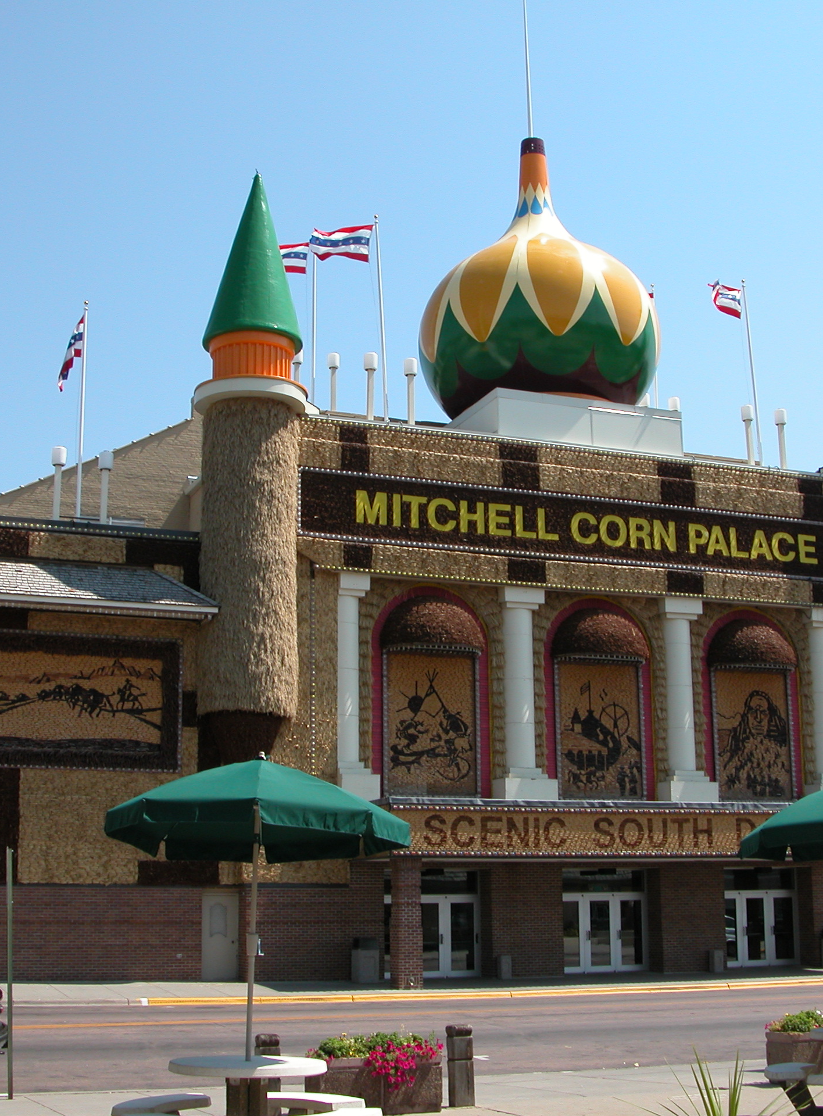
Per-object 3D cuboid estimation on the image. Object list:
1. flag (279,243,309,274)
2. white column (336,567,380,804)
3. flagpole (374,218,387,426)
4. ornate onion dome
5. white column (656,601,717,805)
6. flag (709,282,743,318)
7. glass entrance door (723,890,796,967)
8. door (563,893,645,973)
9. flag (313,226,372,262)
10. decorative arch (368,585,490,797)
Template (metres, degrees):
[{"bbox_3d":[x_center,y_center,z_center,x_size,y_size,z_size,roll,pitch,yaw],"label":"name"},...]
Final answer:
[{"bbox_3d":[-4.270,-9.934,49.733,1.700,1.220,0.300,-1,-13,0],"label":"flag"},{"bbox_3d":[-1.615,3.430,40.010,1.250,6.100,1.000,5,-14,-20],"label":"white column"},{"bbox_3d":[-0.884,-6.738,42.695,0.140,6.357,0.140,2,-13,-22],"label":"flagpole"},{"bbox_3d":[4.099,-9.316,49.103,7.700,9.850,7.700,0,-13,0],"label":"ornate onion dome"},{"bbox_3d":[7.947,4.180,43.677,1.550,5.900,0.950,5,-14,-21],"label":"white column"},{"bbox_3d":[10.395,-8.481,49.551,1.150,1.200,0.450,-1,-13,0],"label":"flag"},{"bbox_3d":[10.121,10.849,44.062,2.750,2.200,0.150,5,-14,-20],"label":"glass entrance door"},{"bbox_3d":[5.353,10.517,42.265,2.750,2.200,0.150,5,-14,-20],"label":"door"},{"bbox_3d":[-2.052,-9.315,43.951,1.800,1.200,0.300,2,-13,-8],"label":"flag"},{"bbox_3d":[0.670,3.639,40.909,3.480,5.800,0.750,5,-14,-21],"label":"decorative arch"}]

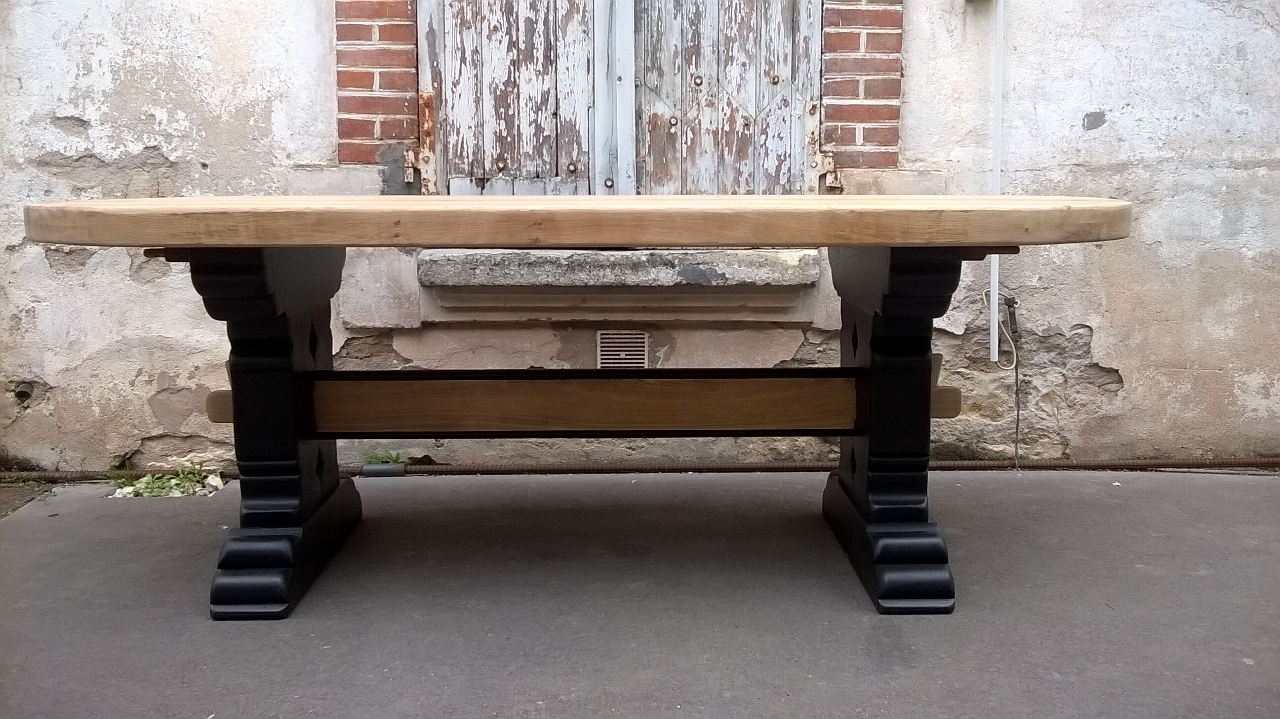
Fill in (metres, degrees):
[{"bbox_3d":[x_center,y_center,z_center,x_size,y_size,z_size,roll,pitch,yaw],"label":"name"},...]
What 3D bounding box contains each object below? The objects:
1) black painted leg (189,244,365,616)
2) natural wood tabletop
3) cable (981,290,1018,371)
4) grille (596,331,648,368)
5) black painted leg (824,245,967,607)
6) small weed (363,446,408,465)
[{"bbox_3d":[-0.747,0.086,2.371,0.146,0.718,0.624,0,10,-1],"label":"black painted leg"},{"bbox_3d":[-0.115,-0.299,2.316,2.179,0.060,0.936,0,10,-1],"label":"natural wood tabletop"},{"bbox_3d":[0.999,-0.081,3.110,0.098,0.225,0.045,0,10,-1],"label":"cable"},{"bbox_3d":[-0.047,-0.013,3.120,0.146,0.138,0.018,0,10,-1],"label":"grille"},{"bbox_3d":[0.524,0.080,2.394,0.146,0.718,0.624,0,10,-1],"label":"black painted leg"},{"bbox_3d":[-0.715,0.272,3.140,0.125,0.060,0.080,0,10,-1],"label":"small weed"}]

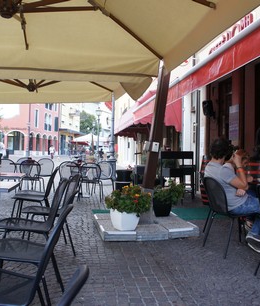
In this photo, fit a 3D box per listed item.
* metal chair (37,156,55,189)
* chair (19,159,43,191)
[{"bbox_3d":[-2.090,0.606,8.500,0.490,0.840,0.570,2,0,19],"label":"metal chair"},{"bbox_3d":[-2.270,0.600,8.000,0.490,0.840,0.570,2,0,0],"label":"chair"}]

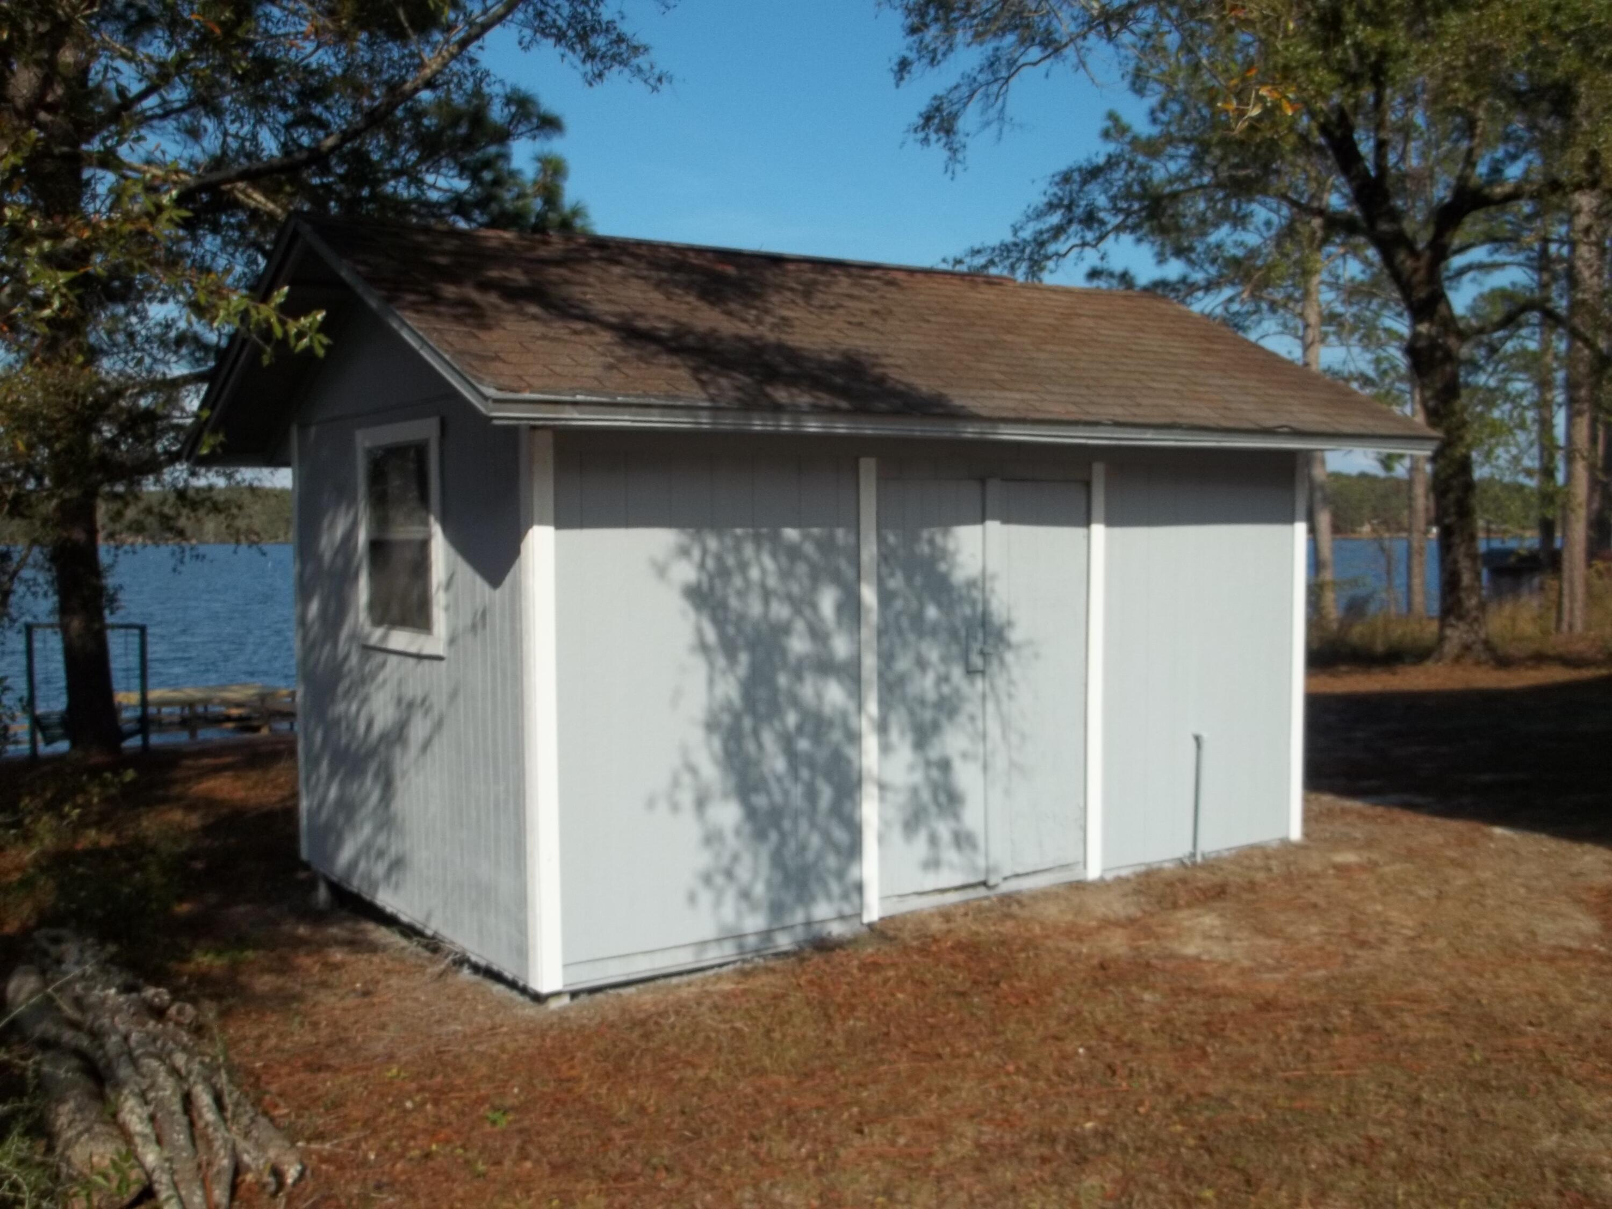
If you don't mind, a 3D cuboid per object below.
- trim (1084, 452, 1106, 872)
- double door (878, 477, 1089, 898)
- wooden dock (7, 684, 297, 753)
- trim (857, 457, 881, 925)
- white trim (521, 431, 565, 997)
[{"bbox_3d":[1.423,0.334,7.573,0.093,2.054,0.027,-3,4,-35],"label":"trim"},{"bbox_3d":[0.837,0.358,7.188,1.298,1.867,0.050,-3,4,-35],"label":"double door"},{"bbox_3d":[-13.644,2.366,33.000,6.300,1.200,3.000,-1,3,-17],"label":"wooden dock"},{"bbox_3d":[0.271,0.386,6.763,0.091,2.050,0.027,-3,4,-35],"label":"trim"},{"bbox_3d":[-1.017,0.393,5.916,0.088,2.186,0.125,-3,4,-35],"label":"white trim"}]

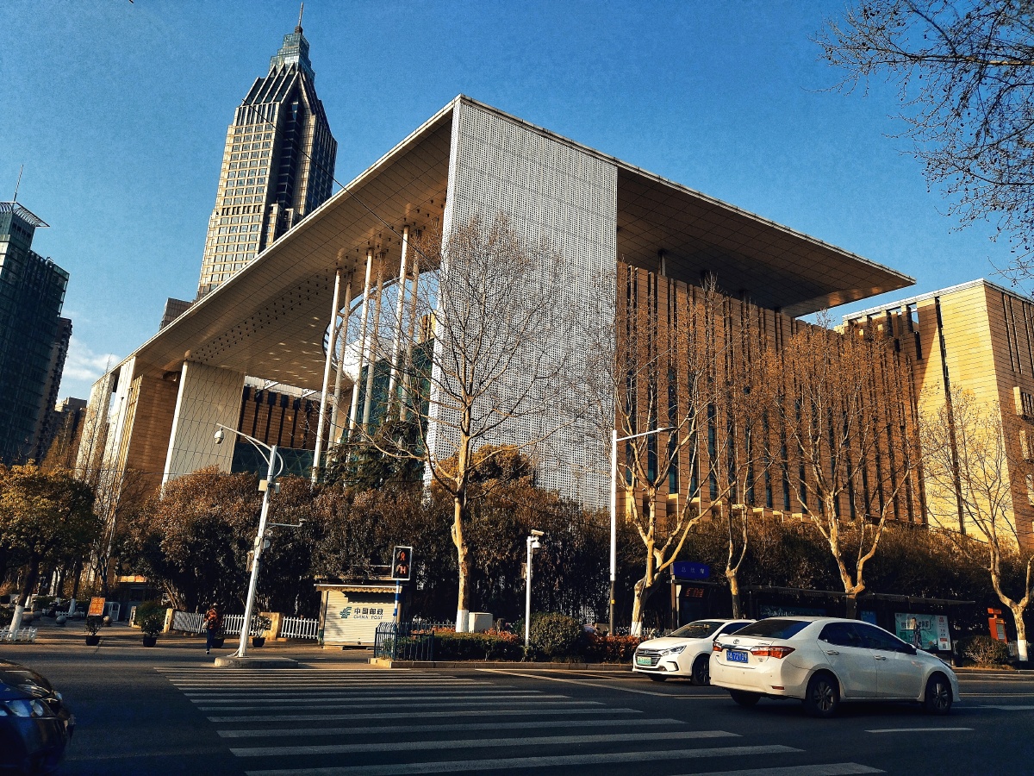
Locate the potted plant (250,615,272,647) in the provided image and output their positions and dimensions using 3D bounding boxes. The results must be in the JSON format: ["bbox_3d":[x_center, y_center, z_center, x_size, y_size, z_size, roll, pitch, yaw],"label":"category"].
[{"bbox_3d":[-9.446,9.019,29.963,0.740,1.126,0.740,8,-17,-15],"label":"potted plant"}]

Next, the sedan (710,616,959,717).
[{"bbox_3d":[5.367,4.609,13.480,4.630,1.475,1.780,11,-19,-27],"label":"sedan"}]

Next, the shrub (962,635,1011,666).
[{"bbox_3d":[21.640,12.114,37.200,1.750,1.300,1.700,11,-19,-28],"label":"shrub"}]

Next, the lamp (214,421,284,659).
[{"bbox_3d":[-7.315,3.775,20.844,1.750,6.010,0.450,6,-17,-11],"label":"lamp"}]

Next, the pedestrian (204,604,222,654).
[{"bbox_3d":[-9.928,7.897,26.400,0.550,1.630,0.420,2,-17,0],"label":"pedestrian"}]

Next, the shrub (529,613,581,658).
[{"bbox_3d":[1.213,7.733,25.017,1.450,1.434,1.520,3,-17,1],"label":"shrub"}]

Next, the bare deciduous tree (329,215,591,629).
[{"bbox_3d":[-1.677,0.974,25.524,7.947,14.403,7.947,4,-17,-4],"label":"bare deciduous tree"}]

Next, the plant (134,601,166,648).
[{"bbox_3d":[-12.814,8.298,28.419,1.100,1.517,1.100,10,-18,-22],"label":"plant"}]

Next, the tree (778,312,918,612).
[{"bbox_3d":[13.656,3.816,33.417,5.645,14.528,5.645,-4,-18,22],"label":"tree"}]

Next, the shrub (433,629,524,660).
[{"bbox_3d":[-1.111,7.647,23.900,2.950,0.850,1.100,12,-19,-29],"label":"shrub"}]

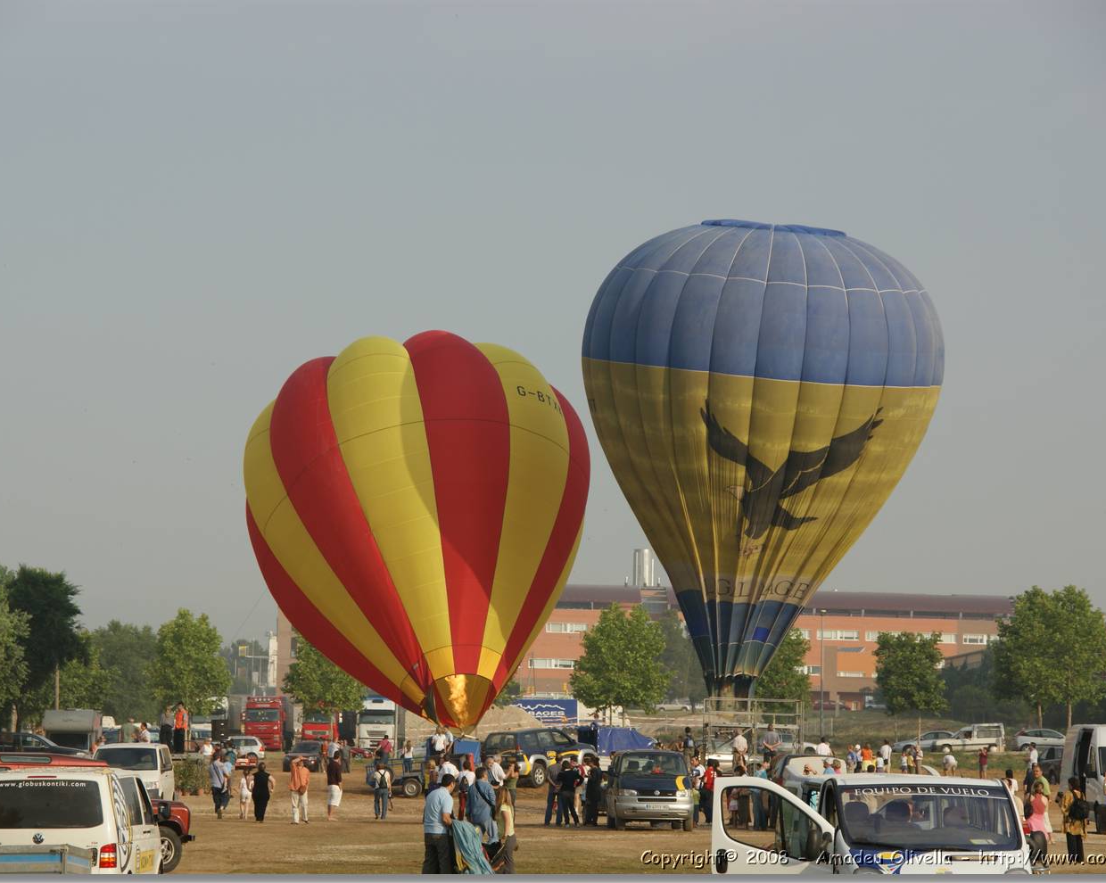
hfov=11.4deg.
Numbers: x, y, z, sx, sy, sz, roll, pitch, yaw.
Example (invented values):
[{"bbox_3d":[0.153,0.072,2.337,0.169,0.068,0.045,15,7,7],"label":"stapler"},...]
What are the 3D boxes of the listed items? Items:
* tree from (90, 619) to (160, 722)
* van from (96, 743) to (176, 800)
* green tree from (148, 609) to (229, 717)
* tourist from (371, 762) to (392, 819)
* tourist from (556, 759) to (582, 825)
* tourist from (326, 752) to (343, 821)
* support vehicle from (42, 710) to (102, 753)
[{"bbox_3d":[-32.547,18.380,425.000,6.400,9.300,6.200,0,-3,0],"label":"tree"},{"bbox_3d":[-10.340,8.360,135.800,1.850,1.940,4.720,0,-3,0],"label":"van"},{"bbox_3d":[-21.335,13.994,325.000,4.900,8.300,4.900,1,-3,0],"label":"green tree"},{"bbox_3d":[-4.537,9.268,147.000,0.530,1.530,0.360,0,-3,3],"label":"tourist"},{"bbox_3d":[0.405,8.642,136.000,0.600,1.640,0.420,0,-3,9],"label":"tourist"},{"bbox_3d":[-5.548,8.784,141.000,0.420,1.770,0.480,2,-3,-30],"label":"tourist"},{"bbox_3d":[-21.436,13.376,246.000,2.250,3.000,5.900,0,-3,-2],"label":"support vehicle"}]

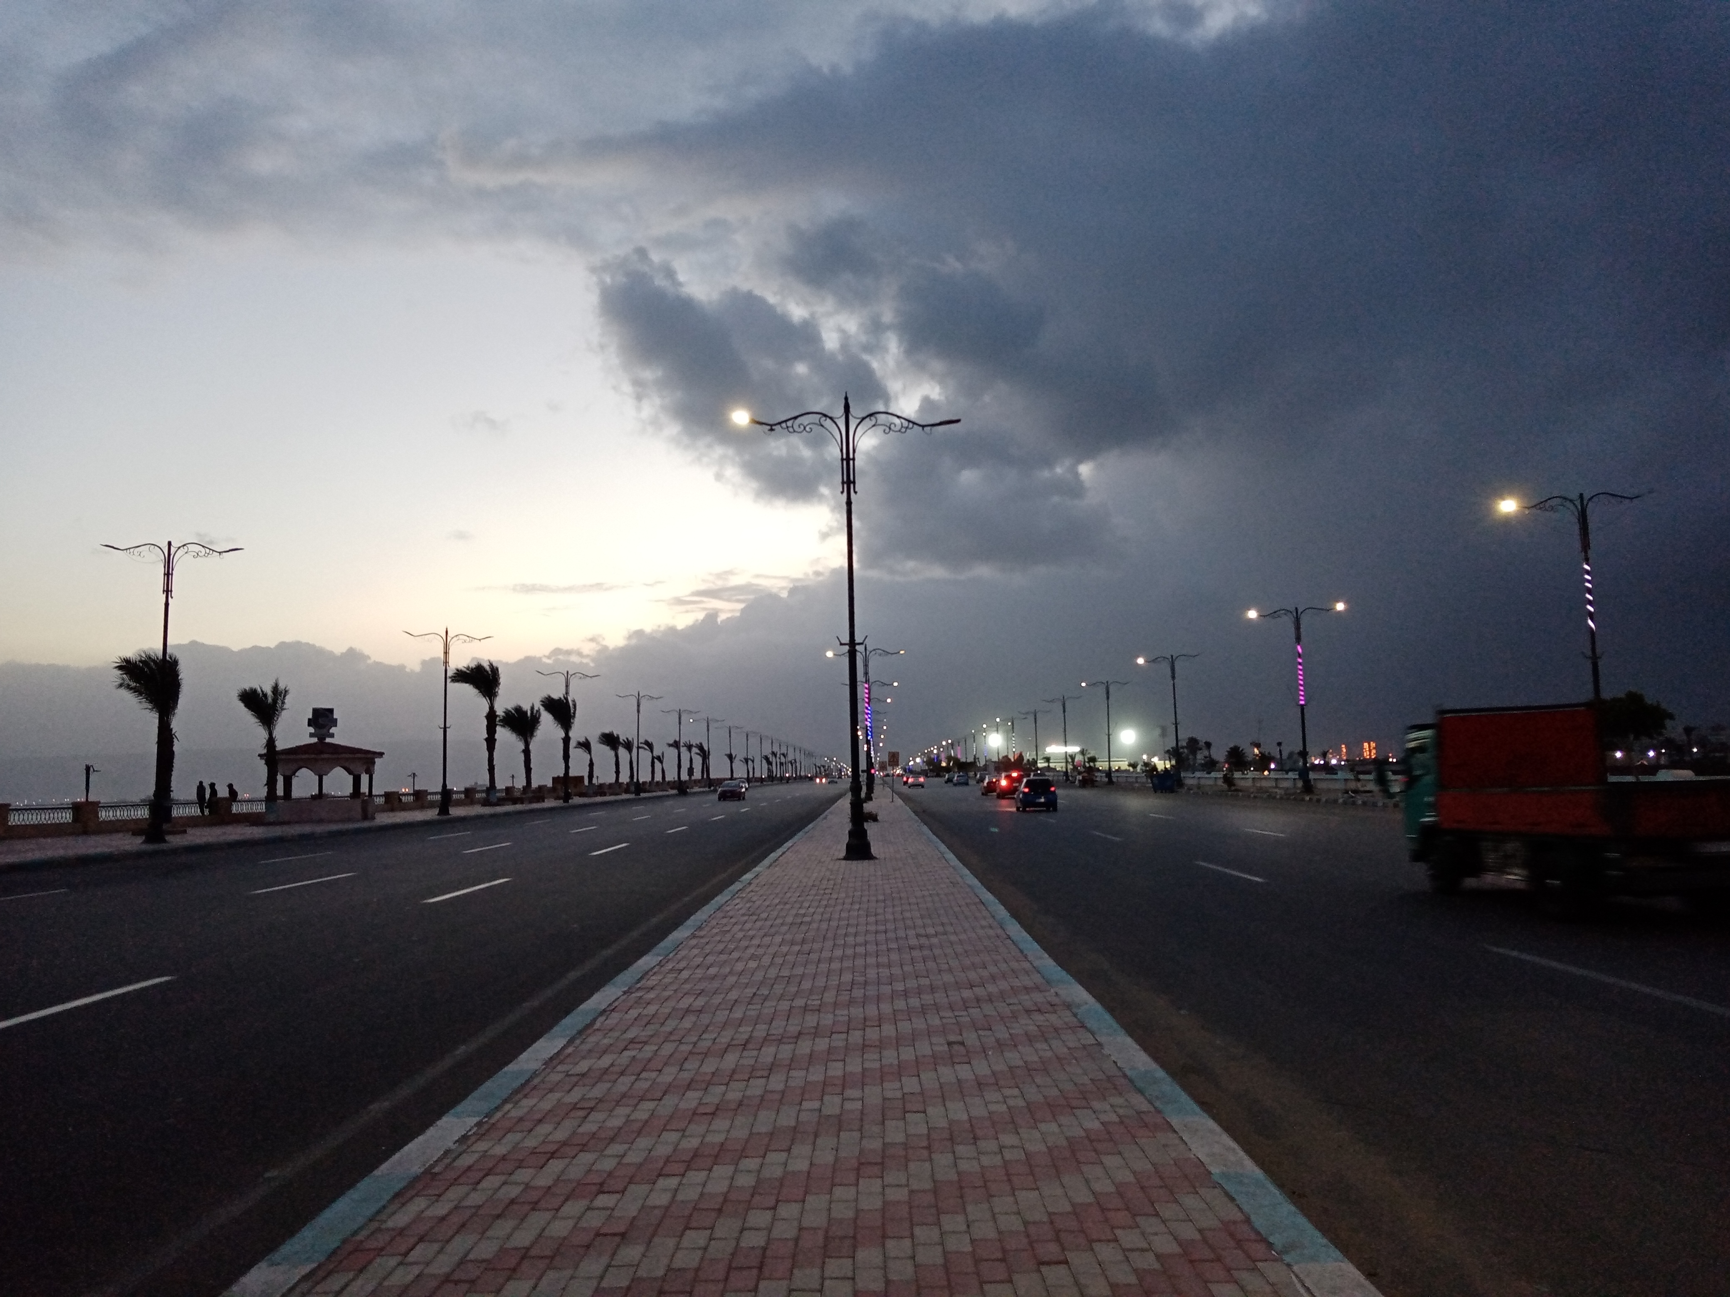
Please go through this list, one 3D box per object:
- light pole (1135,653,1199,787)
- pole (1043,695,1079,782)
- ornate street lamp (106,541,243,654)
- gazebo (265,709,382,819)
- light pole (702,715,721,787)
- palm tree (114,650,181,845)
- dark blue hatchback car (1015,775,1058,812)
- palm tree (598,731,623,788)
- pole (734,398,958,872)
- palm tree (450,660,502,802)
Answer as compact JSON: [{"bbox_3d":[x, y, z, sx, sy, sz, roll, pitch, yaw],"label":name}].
[{"bbox_3d":[21.140,4.924,88.403,4.250,8.850,0.600,-1,-5,0],"label":"light pole"},{"bbox_3d":[21.168,9.529,137.046,4.250,8.850,0.600,-1,-5,0],"label":"pole"},{"bbox_3d":[-20.578,1.284,38.100,4.200,8.850,0.600,-1,-5,0],"label":"ornate street lamp"},{"bbox_3d":[-24.796,5.305,59.300,4.700,5.100,4.700,0,-6,-13],"label":"gazebo"},{"bbox_3d":[-19.434,13.066,162.556,4.100,9.000,0.600,-1,-5,1],"label":"light pole"},{"bbox_3d":[-25.384,3.257,45.824,2.060,6.350,1.810,2,-6,-29],"label":"palm tree"},{"bbox_3d":[7.656,6.548,58.449,1.620,1.500,3.700,-1,-5,1],"label":"dark blue hatchback car"},{"bbox_3d":[-24.538,11.011,125.197,2.180,6.000,1.920,0,-6,-11],"label":"palm tree"},{"bbox_3d":[-0.230,-0.418,24.584,4.250,8.850,0.600,-1,-5,0],"label":"pole"},{"bbox_3d":[-25.538,5.485,85.142,3.160,9.410,2.780,0,-6,-17],"label":"palm tree"}]

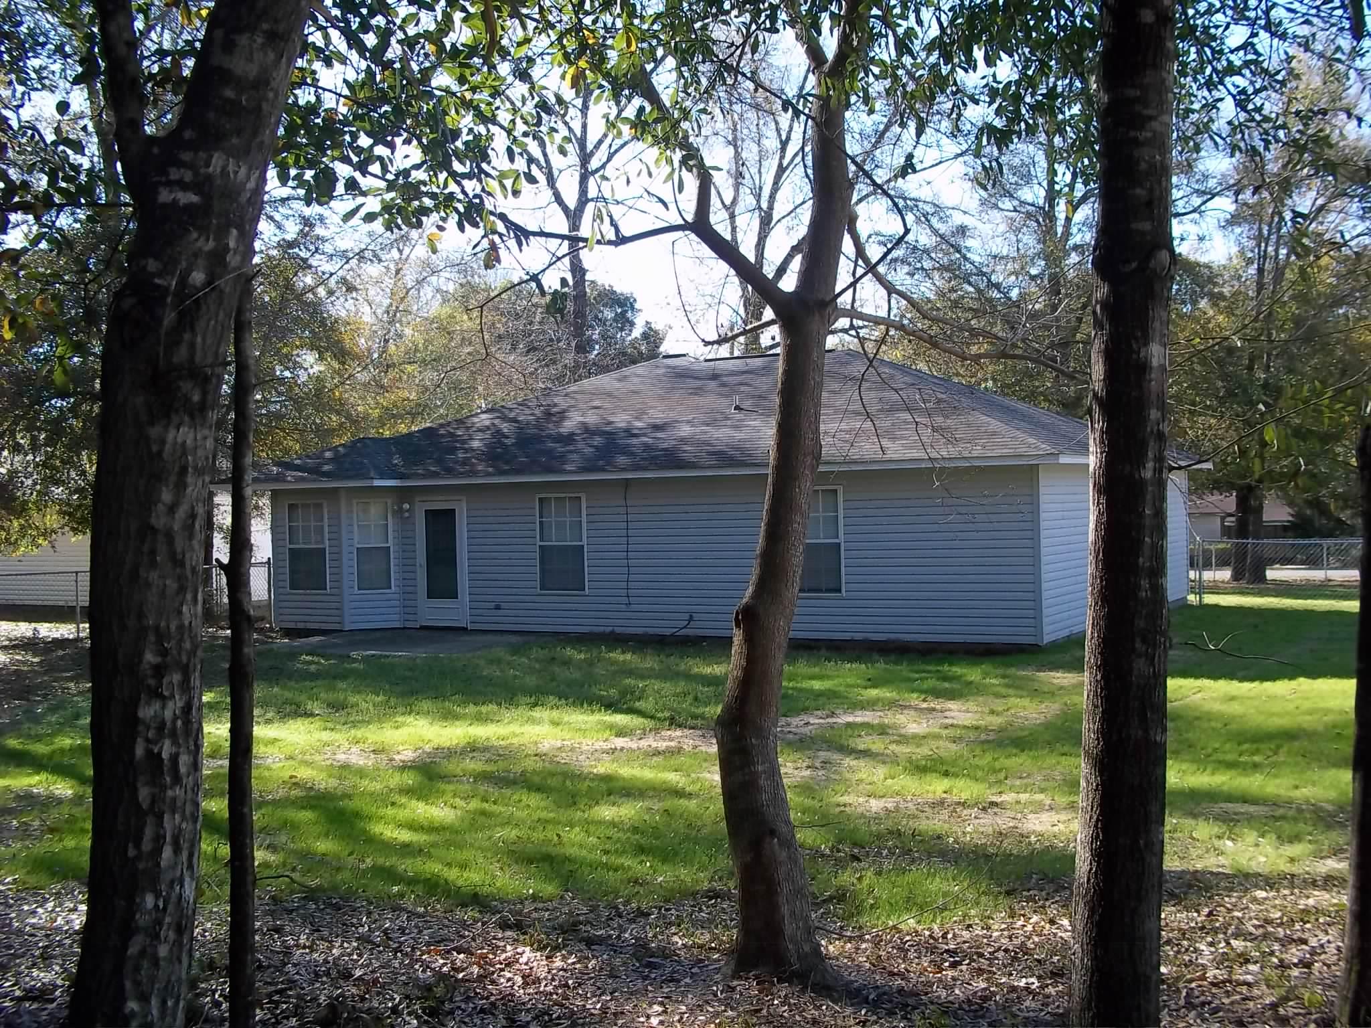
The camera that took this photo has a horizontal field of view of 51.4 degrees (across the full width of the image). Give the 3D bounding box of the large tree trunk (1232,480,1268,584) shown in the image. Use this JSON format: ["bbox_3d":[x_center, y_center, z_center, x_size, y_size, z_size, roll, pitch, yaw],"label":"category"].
[{"bbox_3d":[15.440,0.483,39.000,0.930,2.850,0.850,-2,0,0],"label":"large tree trunk"}]

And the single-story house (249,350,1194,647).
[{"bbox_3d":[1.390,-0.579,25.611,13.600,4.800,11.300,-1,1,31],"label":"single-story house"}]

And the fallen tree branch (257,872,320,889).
[{"bbox_3d":[-1.842,1.698,6.600,0.330,0.090,0.130,-2,0,0],"label":"fallen tree branch"}]

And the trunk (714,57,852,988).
[{"bbox_3d":[0.360,0.030,5.300,0.500,3.450,0.450,-2,0,0],"label":"trunk"}]

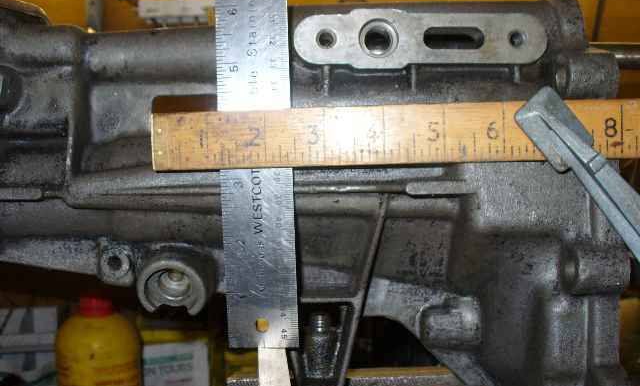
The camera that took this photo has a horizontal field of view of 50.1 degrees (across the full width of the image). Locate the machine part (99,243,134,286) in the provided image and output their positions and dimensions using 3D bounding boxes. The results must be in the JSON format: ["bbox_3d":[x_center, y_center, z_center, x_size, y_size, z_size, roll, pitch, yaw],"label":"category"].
[{"bbox_3d":[-0.094,0.033,0.317,0.017,0.019,0.013,0,1,0],"label":"machine part"}]

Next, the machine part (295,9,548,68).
[{"bbox_3d":[0.045,-0.070,0.311,0.114,0.026,0.014,0,1,0],"label":"machine part"}]

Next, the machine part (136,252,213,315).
[{"bbox_3d":[-0.066,0.042,0.316,0.032,0.028,0.023,0,1,0],"label":"machine part"}]

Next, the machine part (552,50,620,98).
[{"bbox_3d":[0.121,-0.054,0.314,0.024,0.022,0.022,0,1,0],"label":"machine part"}]

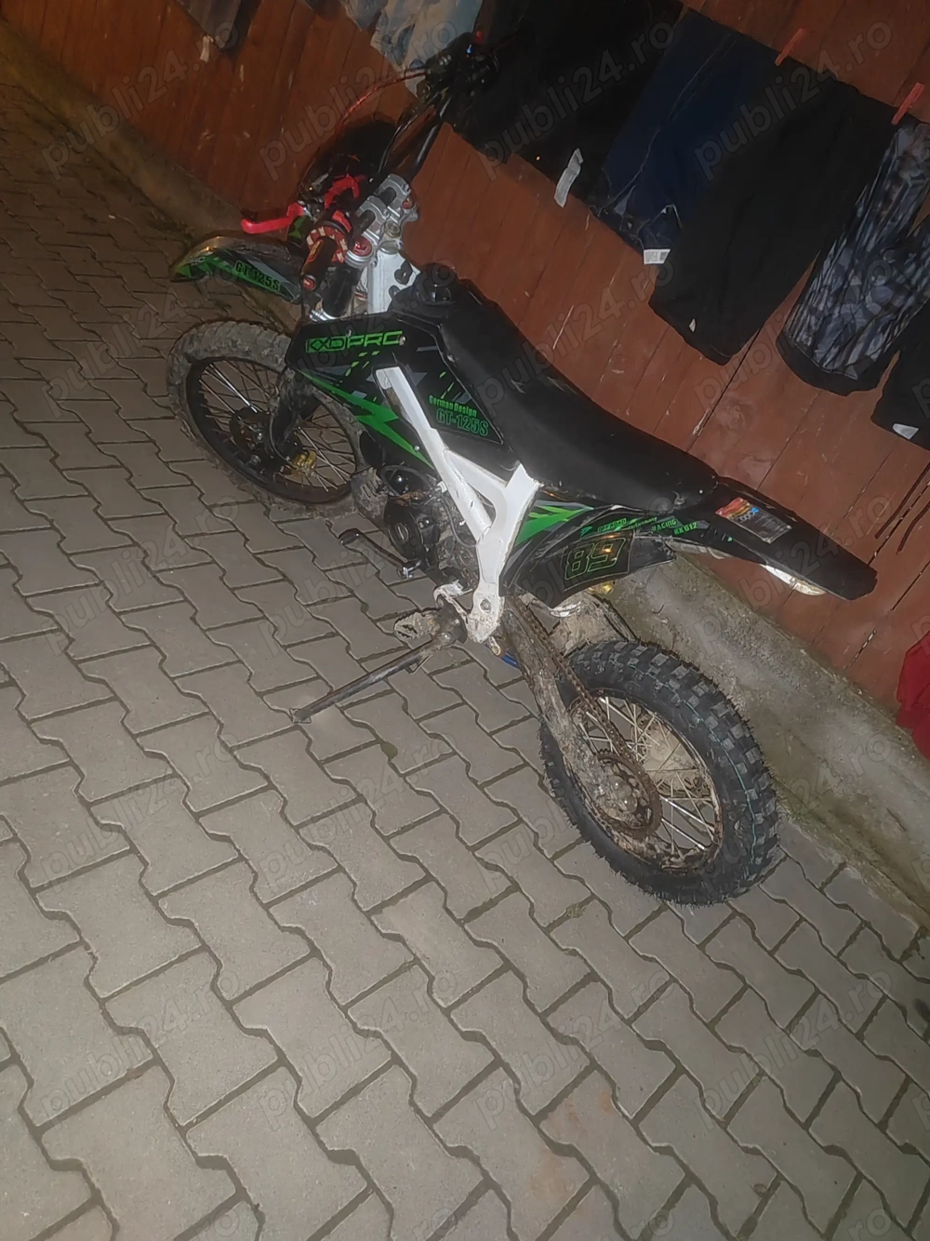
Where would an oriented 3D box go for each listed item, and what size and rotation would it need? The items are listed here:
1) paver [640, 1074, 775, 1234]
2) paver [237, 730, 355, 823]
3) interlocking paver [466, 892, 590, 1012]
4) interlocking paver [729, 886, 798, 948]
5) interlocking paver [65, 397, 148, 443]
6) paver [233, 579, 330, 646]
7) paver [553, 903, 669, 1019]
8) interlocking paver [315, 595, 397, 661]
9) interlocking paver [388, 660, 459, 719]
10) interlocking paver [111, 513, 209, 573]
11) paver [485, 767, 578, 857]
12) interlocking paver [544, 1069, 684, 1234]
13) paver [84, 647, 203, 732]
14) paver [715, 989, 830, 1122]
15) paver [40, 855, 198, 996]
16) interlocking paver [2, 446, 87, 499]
[{"bbox_3d":[0.367,0.844,1.522,0.197,0.060,0.162,43,34,25],"label":"paver"},{"bbox_3d":[-0.322,0.306,1.797,0.197,0.060,0.162,43,34,25],"label":"paver"},{"bbox_3d":[0.101,0.601,1.713,0.198,0.066,0.164,43,35,25],"label":"interlocking paver"},{"bbox_3d":[0.587,0.610,2.056,0.199,0.060,0.163,43,35,25],"label":"interlocking paver"},{"bbox_3d":[-0.950,-0.505,2.551,0.197,0.060,0.162,43,34,25],"label":"interlocking paver"},{"bbox_3d":[-0.422,0.000,2.191,0.197,0.060,0.162,43,34,26],"label":"paver"},{"bbox_3d":[0.257,0.636,1.778,0.198,0.066,0.164,43,35,25],"label":"paver"},{"bbox_3d":[-0.263,0.038,2.280,0.198,0.066,0.164,43,35,25],"label":"interlocking paver"},{"bbox_3d":[-0.130,0.164,2.192,0.198,0.066,0.164,43,35,25],"label":"interlocking paver"},{"bbox_3d":[-0.704,-0.157,2.214,0.197,0.060,0.162,43,34,26],"label":"interlocking paver"},{"bbox_3d":[0.141,0.415,2.013,0.199,0.060,0.163,43,35,25],"label":"paver"},{"bbox_3d":[0.215,0.818,1.468,0.198,0.060,0.163,43,35,25],"label":"interlocking paver"},{"bbox_3d":[-0.609,0.146,1.817,0.197,0.060,0.162,43,34,25],"label":"paver"},{"bbox_3d":[0.543,0.793,1.748,0.199,0.060,0.163,43,35,25],"label":"paver"},{"bbox_3d":[-0.523,0.462,1.449,0.198,0.060,0.163,43,35,25],"label":"paver"},{"bbox_3d":[-1.002,-0.321,2.260,0.198,0.060,0.163,43,35,25],"label":"interlocking paver"}]

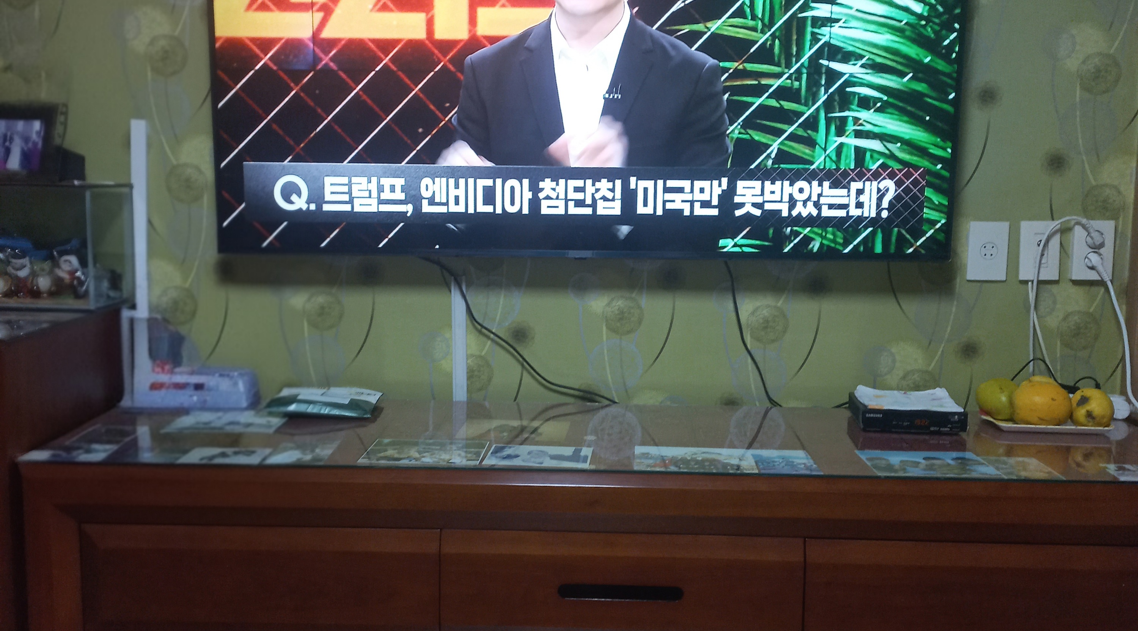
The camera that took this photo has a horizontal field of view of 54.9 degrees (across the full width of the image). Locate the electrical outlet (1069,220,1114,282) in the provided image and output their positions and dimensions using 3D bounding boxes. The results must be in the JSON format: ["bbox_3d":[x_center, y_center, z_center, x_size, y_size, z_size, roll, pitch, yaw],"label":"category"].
[{"bbox_3d":[1.049,-0.129,2.190,0.079,0.119,0.022,1,7,1],"label":"electrical outlet"}]

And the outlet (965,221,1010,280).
[{"bbox_3d":[0.856,-0.131,2.241,0.079,0.119,0.012,1,9,1],"label":"outlet"}]

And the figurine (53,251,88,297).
[{"bbox_3d":[-0.981,-0.081,2.158,0.060,0.090,0.050,0,7,-7],"label":"figurine"}]

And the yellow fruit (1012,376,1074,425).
[{"bbox_3d":[0.941,0.170,2.180,0.112,0.093,0.100,1,9,1],"label":"yellow fruit"}]

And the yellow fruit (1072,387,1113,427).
[{"bbox_3d":[0.987,0.173,2.065,0.076,0.076,0.079,1,7,1],"label":"yellow fruit"}]

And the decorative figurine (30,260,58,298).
[{"bbox_3d":[-1.045,-0.073,2.178,0.049,0.071,0.046,1,9,1],"label":"decorative figurine"}]

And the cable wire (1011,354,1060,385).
[{"bbox_3d":[0.941,0.111,2.211,0.100,0.060,0.030,1,9,1],"label":"cable wire"}]

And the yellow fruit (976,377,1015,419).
[{"bbox_3d":[0.828,0.161,2.113,0.083,0.084,0.083,1,7,1],"label":"yellow fruit"}]

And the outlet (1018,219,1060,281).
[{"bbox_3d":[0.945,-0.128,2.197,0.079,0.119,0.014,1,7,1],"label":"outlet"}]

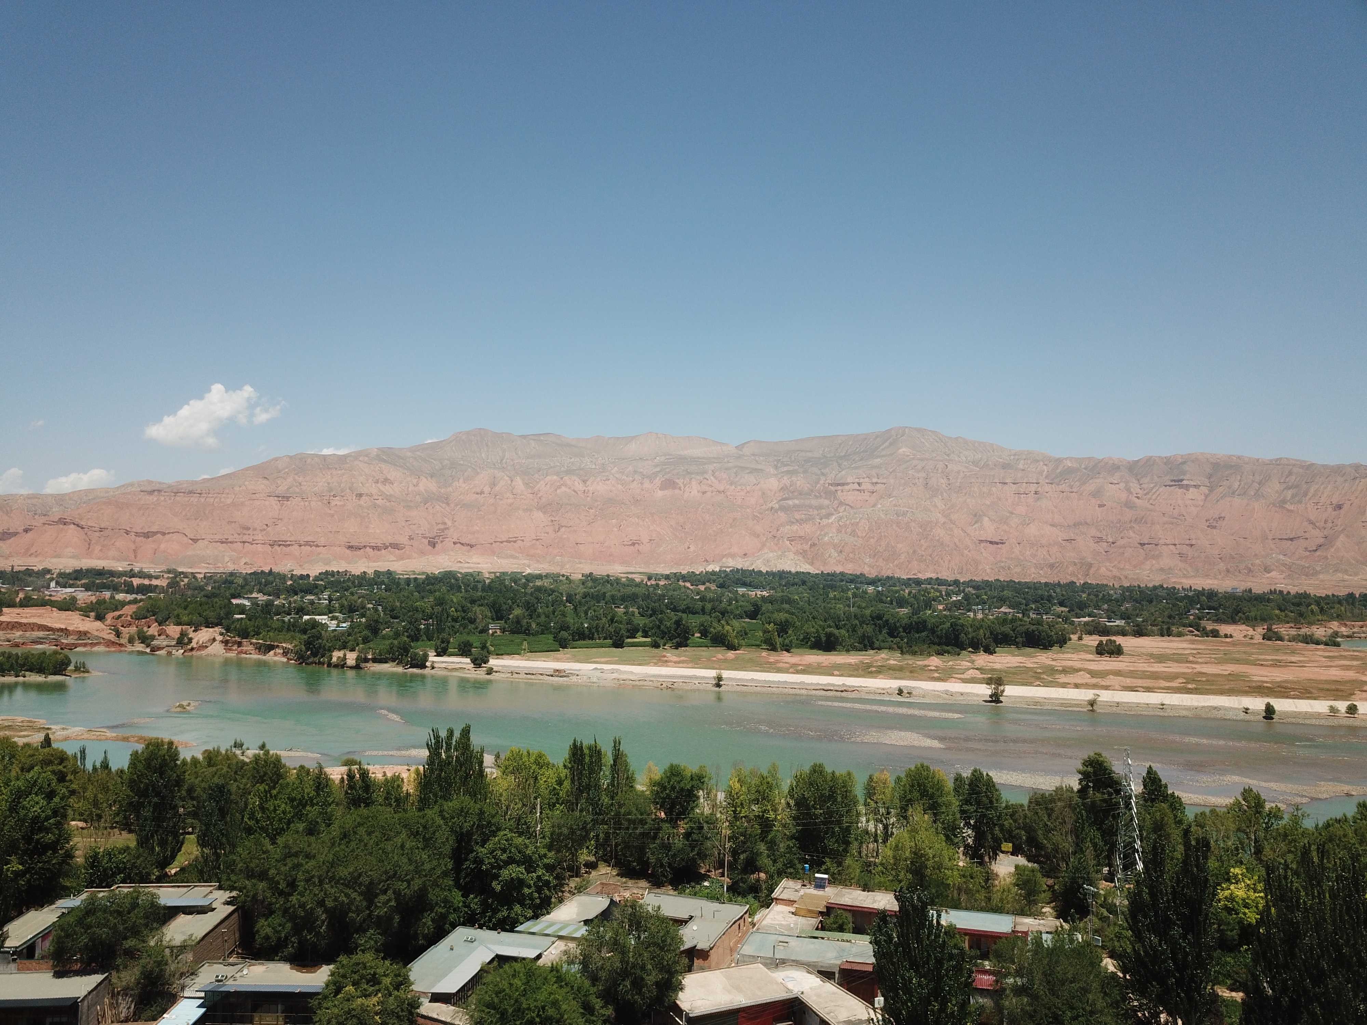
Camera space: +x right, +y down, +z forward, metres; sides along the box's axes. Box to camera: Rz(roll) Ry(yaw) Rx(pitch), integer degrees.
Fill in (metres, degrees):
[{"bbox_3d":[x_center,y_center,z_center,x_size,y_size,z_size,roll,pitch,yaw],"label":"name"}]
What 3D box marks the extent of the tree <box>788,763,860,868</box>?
[{"bbox_3d":[18.550,40.210,135.690,9.410,14.090,9.120,0,-2,0],"label":"tree"}]

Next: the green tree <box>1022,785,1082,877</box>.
[{"bbox_3d":[47.460,41.250,132.440,7.430,11.980,7.200,0,-2,0],"label":"green tree"}]

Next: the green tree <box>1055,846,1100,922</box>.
[{"bbox_3d":[52.094,49.337,135.925,6.000,10.460,6.000,0,-2,21],"label":"green tree"}]

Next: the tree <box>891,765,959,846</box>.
[{"bbox_3d":[40.100,49.030,169.308,10.300,15.340,9.000,0,-2,13],"label":"tree"}]

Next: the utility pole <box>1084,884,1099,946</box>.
[{"bbox_3d":[49.172,49.367,123.769,0.600,8.370,2.200,3,-3,-40],"label":"utility pole"}]

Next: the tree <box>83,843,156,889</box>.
[{"bbox_3d":[-77.694,49.416,141.831,9.800,7.140,8.000,2,-3,-28],"label":"tree"}]

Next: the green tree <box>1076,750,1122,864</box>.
[{"bbox_3d":[64.592,46.793,159.884,7.000,18.760,7.000,0,-2,22],"label":"green tree"}]

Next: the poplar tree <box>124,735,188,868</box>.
[{"bbox_3d":[-68.260,38.100,133.270,7.740,17.410,7.510,0,-2,0],"label":"poplar tree"}]

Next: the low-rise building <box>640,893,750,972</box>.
[{"bbox_3d":[-0.978,51.741,125.985,14.040,3.600,15.740,0,-2,21],"label":"low-rise building"}]

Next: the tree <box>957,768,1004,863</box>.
[{"bbox_3d":[40.280,41.050,139.240,6.240,12.890,6.060,0,-2,0],"label":"tree"}]

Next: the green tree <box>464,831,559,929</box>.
[{"bbox_3d":[-18.450,40.110,110.220,10.340,11.870,10.030,0,-2,0],"label":"green tree"}]

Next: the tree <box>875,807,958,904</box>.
[{"bbox_3d":[27.390,40.720,120.670,9.840,11.890,9.550,0,-2,0],"label":"tree"}]

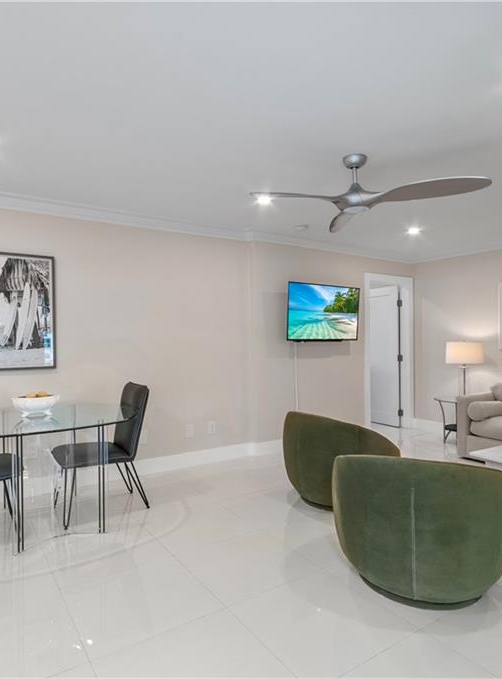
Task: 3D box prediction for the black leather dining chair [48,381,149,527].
[{"bbox_3d":[-1.122,0.814,3.202,0.620,0.910,0.460,-1,0,-34],"label":"black leather dining chair"}]

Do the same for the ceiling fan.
[{"bbox_3d":[0.674,-0.997,2.873,1.400,0.375,1.300,-1,0,0],"label":"ceiling fan"}]

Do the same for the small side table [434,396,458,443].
[{"bbox_3d":[2.538,0.979,5.091,0.500,0.520,0.500,-1,0,-32],"label":"small side table"}]

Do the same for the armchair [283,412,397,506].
[{"bbox_3d":[0.719,0.890,3.381,0.860,0.720,0.880,-1,0,-41],"label":"armchair"}]

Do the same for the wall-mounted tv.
[{"bbox_3d":[0.837,-0.302,4.828,1.115,0.640,0.070,-1,3,-34],"label":"wall-mounted tv"}]

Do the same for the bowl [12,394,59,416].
[{"bbox_3d":[-1.583,0.494,3.128,0.316,0.140,0.290,-1,0,-32],"label":"bowl"}]

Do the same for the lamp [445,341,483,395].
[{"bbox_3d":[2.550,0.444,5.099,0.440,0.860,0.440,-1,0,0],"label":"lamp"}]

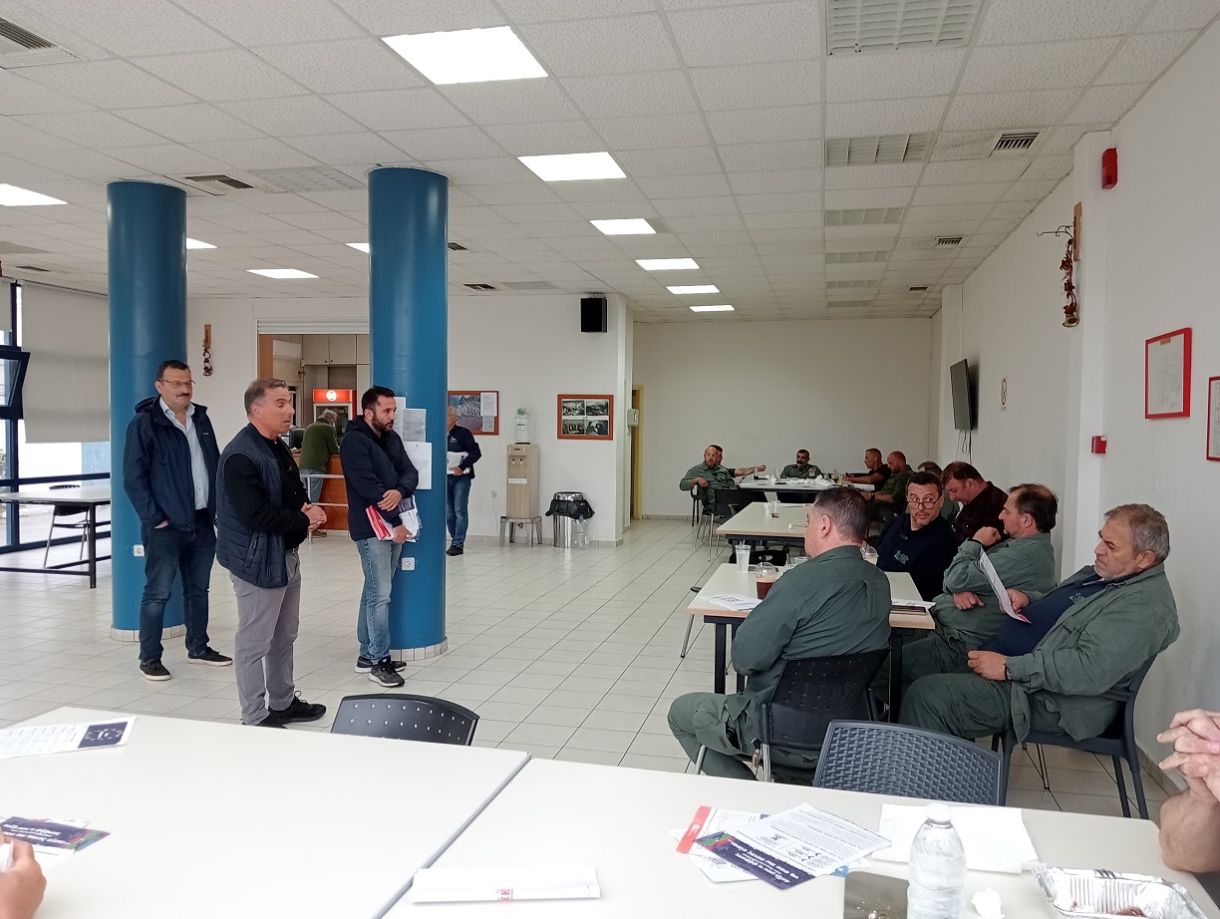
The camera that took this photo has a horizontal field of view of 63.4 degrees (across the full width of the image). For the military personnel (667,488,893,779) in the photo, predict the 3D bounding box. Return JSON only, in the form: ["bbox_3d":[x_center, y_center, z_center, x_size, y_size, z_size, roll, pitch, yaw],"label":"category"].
[{"bbox_3d":[0.560,0.722,3.220,0.570,1.280,0.700,-1,3,-37],"label":"military personnel"}]

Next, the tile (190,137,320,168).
[{"bbox_3d":[-2.119,-1.835,5.941,0.600,0.025,0.600,1,2,12],"label":"tile"}]

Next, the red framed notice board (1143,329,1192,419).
[{"bbox_3d":[2.405,-0.357,4.263,0.025,0.360,0.520,1,2,12],"label":"red framed notice board"}]

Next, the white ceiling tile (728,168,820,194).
[{"bbox_3d":[1.078,-1.787,6.343,0.600,0.020,0.600,1,2,12],"label":"white ceiling tile"}]

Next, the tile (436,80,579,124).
[{"bbox_3d":[-0.480,-1.759,4.868,0.595,0.022,0.595,1,2,12],"label":"tile"}]

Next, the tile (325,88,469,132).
[{"bbox_3d":[-1.064,-1.779,5.014,0.600,0.020,0.600,1,2,12],"label":"tile"}]

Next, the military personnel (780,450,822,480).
[{"bbox_3d":[2.530,0.460,13.100,0.560,1.220,0.750,1,2,12],"label":"military personnel"}]

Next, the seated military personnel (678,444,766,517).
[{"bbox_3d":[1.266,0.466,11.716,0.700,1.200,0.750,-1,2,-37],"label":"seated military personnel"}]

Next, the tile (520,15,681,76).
[{"bbox_3d":[-0.022,-1.746,4.170,0.600,0.020,0.600,1,2,12],"label":"tile"}]

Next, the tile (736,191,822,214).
[{"bbox_3d":[1.232,-1.844,7.083,0.600,0.025,0.600,1,2,12],"label":"tile"}]

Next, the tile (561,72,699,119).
[{"bbox_3d":[0.106,-1.752,4.739,0.595,0.022,0.595,1,2,12],"label":"tile"}]

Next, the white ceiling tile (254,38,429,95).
[{"bbox_3d":[-1.204,-1.784,4.482,0.600,0.025,0.600,1,2,12],"label":"white ceiling tile"}]

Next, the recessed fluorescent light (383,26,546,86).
[{"bbox_3d":[-0.607,-1.770,4.287,0.600,0.060,0.600,1,2,12],"label":"recessed fluorescent light"}]

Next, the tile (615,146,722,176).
[{"bbox_3d":[0.366,-1.794,5.927,0.600,0.020,0.600,1,2,12],"label":"tile"}]

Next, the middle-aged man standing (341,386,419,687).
[{"bbox_3d":[-1.327,0.414,5.712,0.380,1.690,0.480,1,2,30],"label":"middle-aged man standing"}]

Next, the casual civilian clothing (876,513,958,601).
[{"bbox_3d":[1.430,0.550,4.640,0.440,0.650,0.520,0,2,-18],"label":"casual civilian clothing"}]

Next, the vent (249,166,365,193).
[{"bbox_3d":[-1.977,-1.832,6.444,0.600,0.030,0.600,1,2,12],"label":"vent"}]

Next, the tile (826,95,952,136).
[{"bbox_3d":[1.415,-1.770,5.106,0.600,0.020,0.600,1,2,12],"label":"tile"}]

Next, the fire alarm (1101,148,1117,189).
[{"bbox_3d":[2.561,-1.478,5.066,0.055,0.195,0.095,1,2,12],"label":"fire alarm"}]

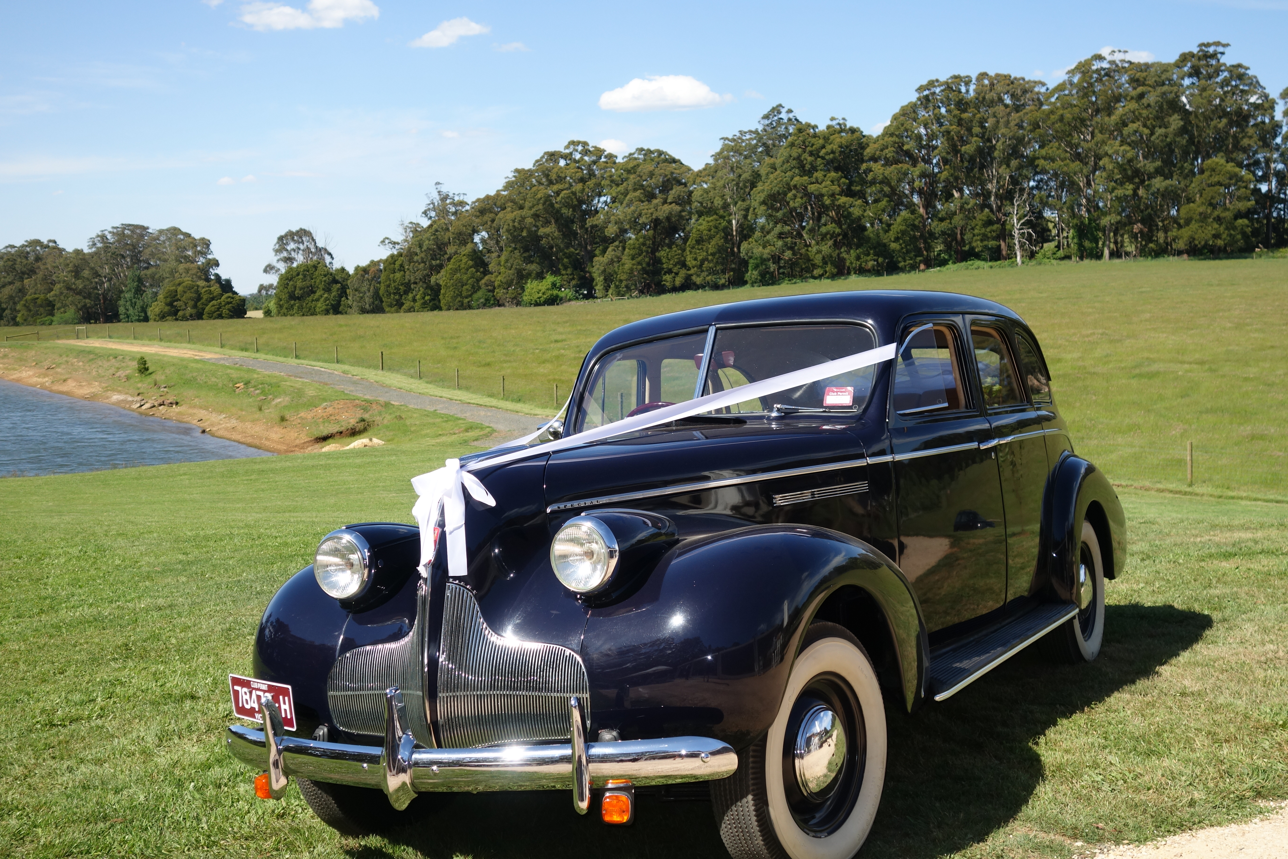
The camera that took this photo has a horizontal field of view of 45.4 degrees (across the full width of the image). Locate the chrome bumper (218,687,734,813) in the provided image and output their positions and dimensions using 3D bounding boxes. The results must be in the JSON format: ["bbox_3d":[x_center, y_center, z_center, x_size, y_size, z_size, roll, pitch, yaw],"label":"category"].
[{"bbox_3d":[-0.546,0.784,3.890,1.640,0.300,0.340,-5,0,29],"label":"chrome bumper"}]

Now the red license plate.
[{"bbox_3d":[-1.136,0.811,4.580,0.012,0.132,0.365,-9,5,-44],"label":"red license plate"}]

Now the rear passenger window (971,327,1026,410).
[{"bbox_3d":[1.432,-0.253,6.190,0.050,0.330,0.550,-5,0,27],"label":"rear passenger window"}]

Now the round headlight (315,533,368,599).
[{"bbox_3d":[-0.837,0.381,4.295,0.190,0.190,0.080,-4,1,29],"label":"round headlight"}]

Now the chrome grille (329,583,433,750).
[{"bbox_3d":[-0.733,0.622,4.114,0.400,0.430,0.140,-4,1,36],"label":"chrome grille"}]

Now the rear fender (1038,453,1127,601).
[{"bbox_3d":[2.009,0.438,7.058,0.300,0.700,1.400,-4,1,29],"label":"rear fender"}]

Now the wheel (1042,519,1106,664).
[{"bbox_3d":[1.885,0.721,6.799,0.170,0.700,0.700,-5,0,29],"label":"wheel"}]

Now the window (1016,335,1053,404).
[{"bbox_3d":[1.738,-0.265,6.804,0.050,0.320,0.500,-5,0,22],"label":"window"}]

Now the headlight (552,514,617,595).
[{"bbox_3d":[-0.142,0.321,3.889,0.198,0.198,0.100,-5,0,29],"label":"headlight"}]

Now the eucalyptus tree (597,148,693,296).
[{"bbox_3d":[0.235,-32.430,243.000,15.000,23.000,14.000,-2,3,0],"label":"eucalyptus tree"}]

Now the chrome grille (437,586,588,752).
[{"bbox_3d":[-0.331,0.590,3.893,0.400,0.430,0.140,-5,1,22],"label":"chrome grille"}]

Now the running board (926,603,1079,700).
[{"bbox_3d":[1.268,0.820,5.717,0.260,0.070,1.880,-4,1,29],"label":"running board"}]

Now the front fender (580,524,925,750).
[{"bbox_3d":[0.379,0.558,4.210,0.500,0.610,1.270,-5,0,29],"label":"front fender"}]

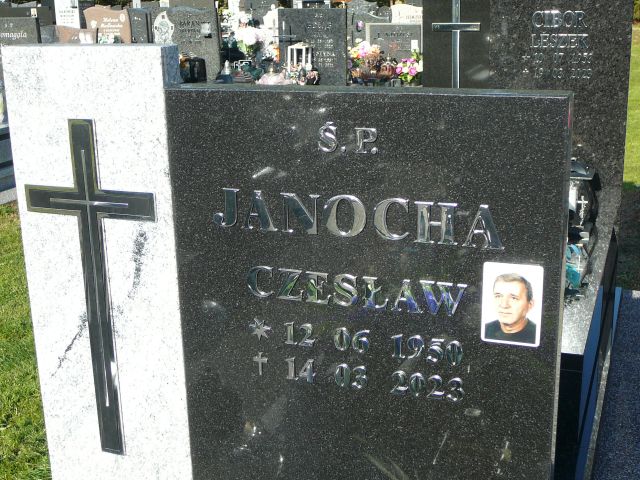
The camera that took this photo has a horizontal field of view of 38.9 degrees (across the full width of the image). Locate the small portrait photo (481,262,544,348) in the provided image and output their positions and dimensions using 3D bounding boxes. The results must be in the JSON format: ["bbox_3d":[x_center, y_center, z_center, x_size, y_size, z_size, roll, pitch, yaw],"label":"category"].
[{"bbox_3d":[0.299,0.101,1.415,0.092,0.133,0.006,4,17,20],"label":"small portrait photo"}]

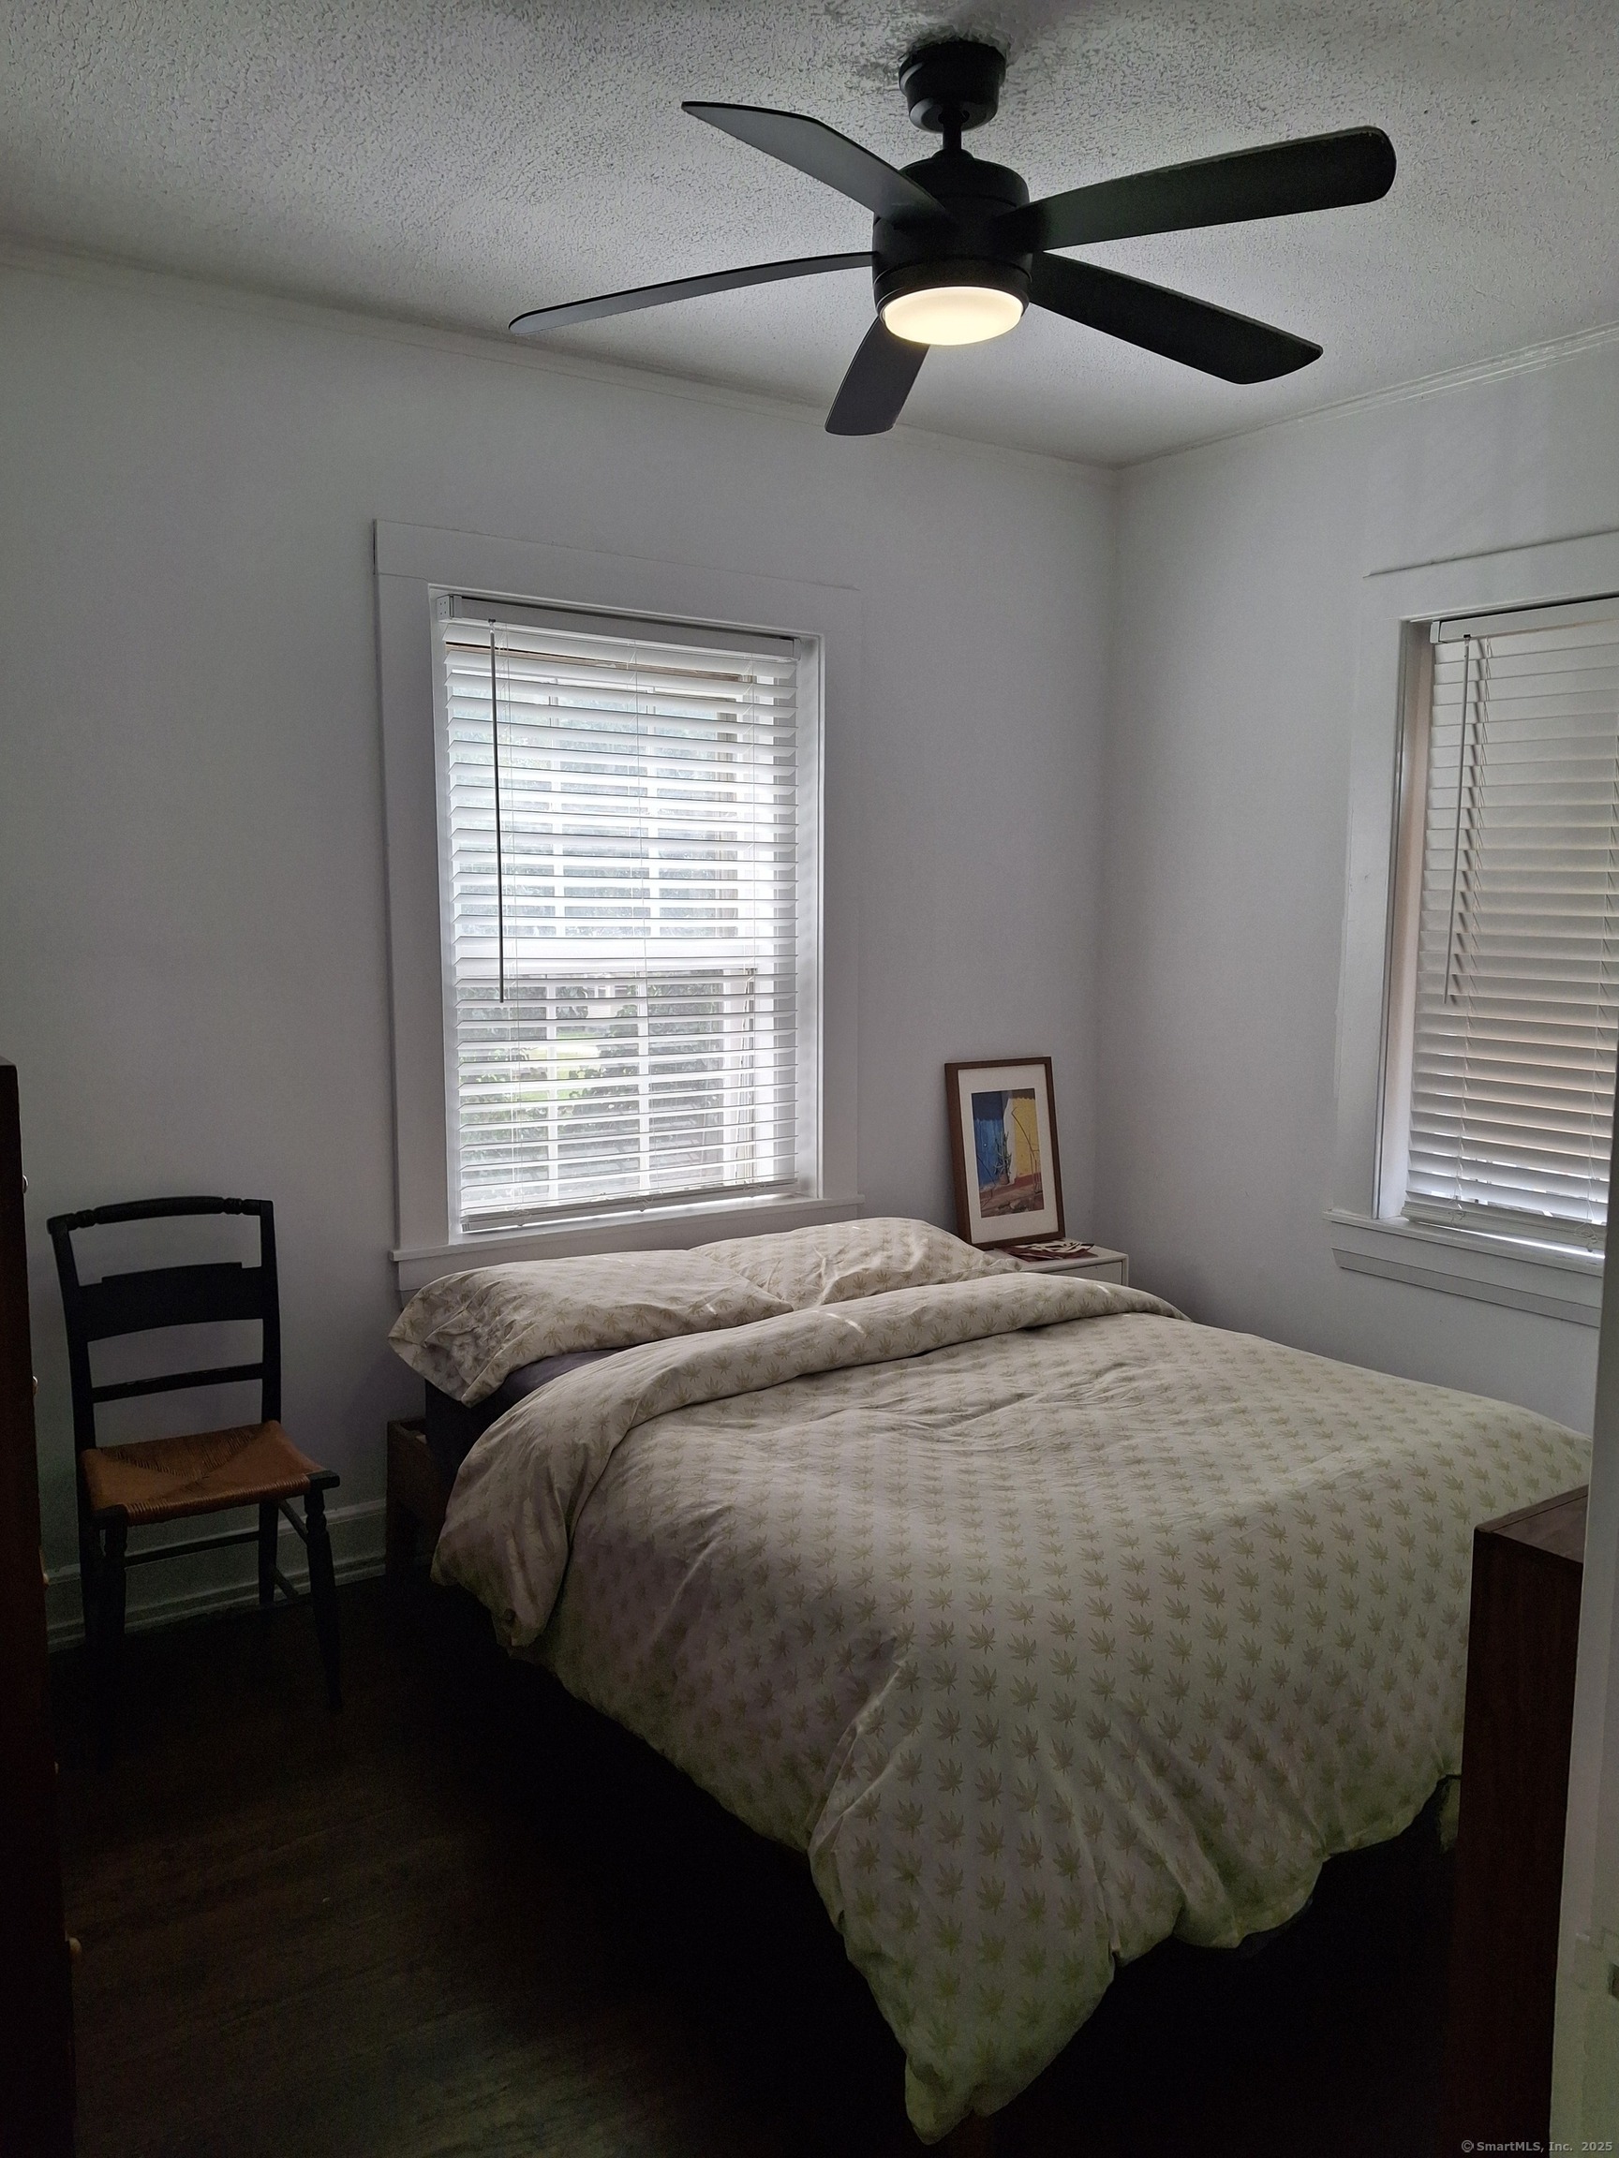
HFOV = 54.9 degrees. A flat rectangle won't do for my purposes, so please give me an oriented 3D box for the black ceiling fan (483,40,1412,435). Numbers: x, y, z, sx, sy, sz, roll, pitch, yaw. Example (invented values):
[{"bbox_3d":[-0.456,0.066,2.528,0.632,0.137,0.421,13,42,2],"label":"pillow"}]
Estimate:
[{"bbox_3d":[0.210,-1.211,2.156,1.240,0.350,1.240,-4,8,-33],"label":"black ceiling fan"}]

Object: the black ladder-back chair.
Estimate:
[{"bbox_3d":[-1.086,0.673,2.741,0.413,0.878,0.454,-4,8,-33],"label":"black ladder-back chair"}]

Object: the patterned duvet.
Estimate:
[{"bbox_3d":[0.362,0.741,2.589,1.534,0.533,1.490,-4,8,-33],"label":"patterned duvet"}]

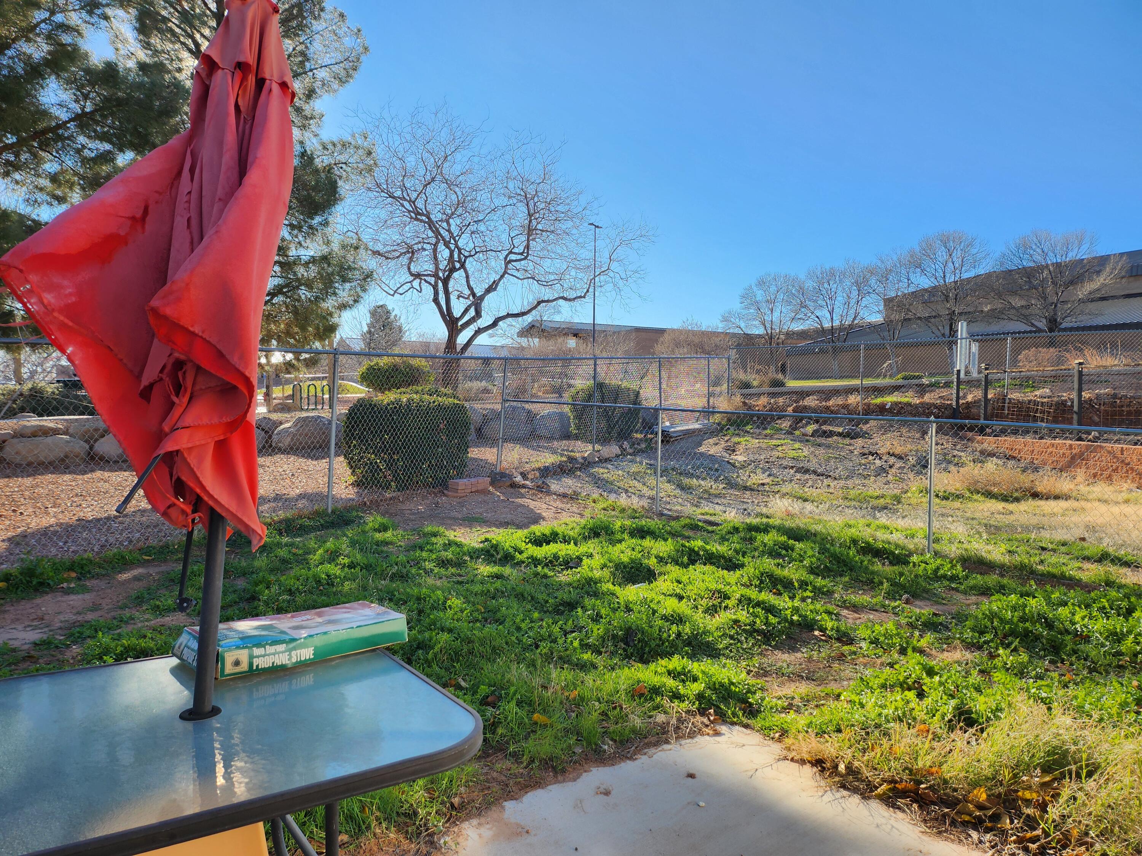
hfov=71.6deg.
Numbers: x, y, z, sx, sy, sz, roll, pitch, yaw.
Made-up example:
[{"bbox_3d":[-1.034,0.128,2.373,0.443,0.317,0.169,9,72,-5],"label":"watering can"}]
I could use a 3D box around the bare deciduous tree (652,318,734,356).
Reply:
[{"bbox_3d":[6.972,-4.437,45.000,4.370,3.650,4.370,0,4,0],"label":"bare deciduous tree"}]

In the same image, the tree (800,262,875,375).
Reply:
[{"bbox_3d":[18.835,-7.698,56.000,5.190,8.390,5.190,0,4,0],"label":"tree"}]

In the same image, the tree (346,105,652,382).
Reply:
[{"bbox_3d":[-2.239,-5.521,25.000,9.390,9.380,8.450,0,4,0],"label":"tree"}]

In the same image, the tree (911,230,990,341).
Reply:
[{"bbox_3d":[22.534,-7.441,47.000,4.670,8.690,4.670,0,4,0],"label":"tree"}]

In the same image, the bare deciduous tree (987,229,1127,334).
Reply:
[{"bbox_3d":[25.768,-6.767,42.000,7.230,7.620,6.870,0,4,0],"label":"bare deciduous tree"}]

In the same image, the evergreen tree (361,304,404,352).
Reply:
[{"bbox_3d":[-13.345,-5.900,56.000,2.970,5.810,2.970,0,4,0],"label":"evergreen tree"}]

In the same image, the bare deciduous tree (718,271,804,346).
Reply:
[{"bbox_3d":[14.985,-8.034,62.000,6.440,8.310,6.440,0,4,0],"label":"bare deciduous tree"}]

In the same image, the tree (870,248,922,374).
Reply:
[{"bbox_3d":[21.298,-7.617,52.000,3.790,8.500,3.980,0,4,0],"label":"tree"}]

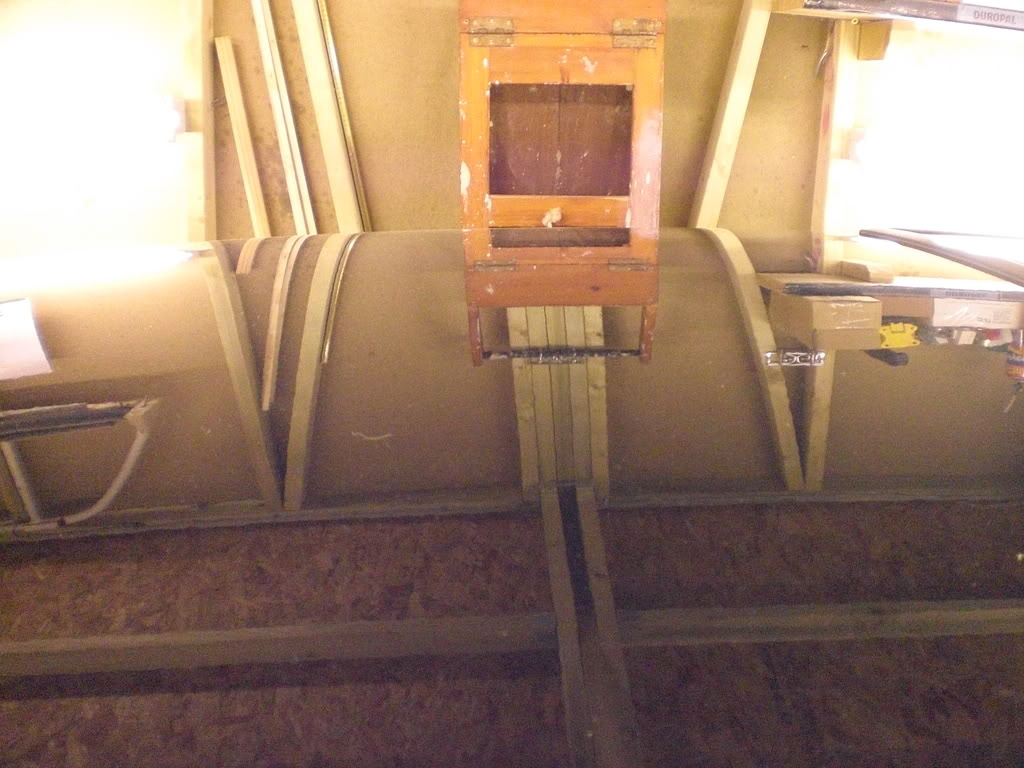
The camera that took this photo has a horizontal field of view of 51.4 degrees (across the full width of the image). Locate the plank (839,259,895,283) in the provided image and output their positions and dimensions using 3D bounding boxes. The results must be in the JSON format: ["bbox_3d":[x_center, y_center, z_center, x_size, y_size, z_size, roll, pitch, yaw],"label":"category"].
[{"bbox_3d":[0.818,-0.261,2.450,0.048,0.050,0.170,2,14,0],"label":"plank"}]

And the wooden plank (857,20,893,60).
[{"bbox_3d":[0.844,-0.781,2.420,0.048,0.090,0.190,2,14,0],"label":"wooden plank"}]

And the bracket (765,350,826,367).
[{"bbox_3d":[0.687,-0.062,2.580,0.147,0.038,0.030,2,14,0],"label":"bracket"}]

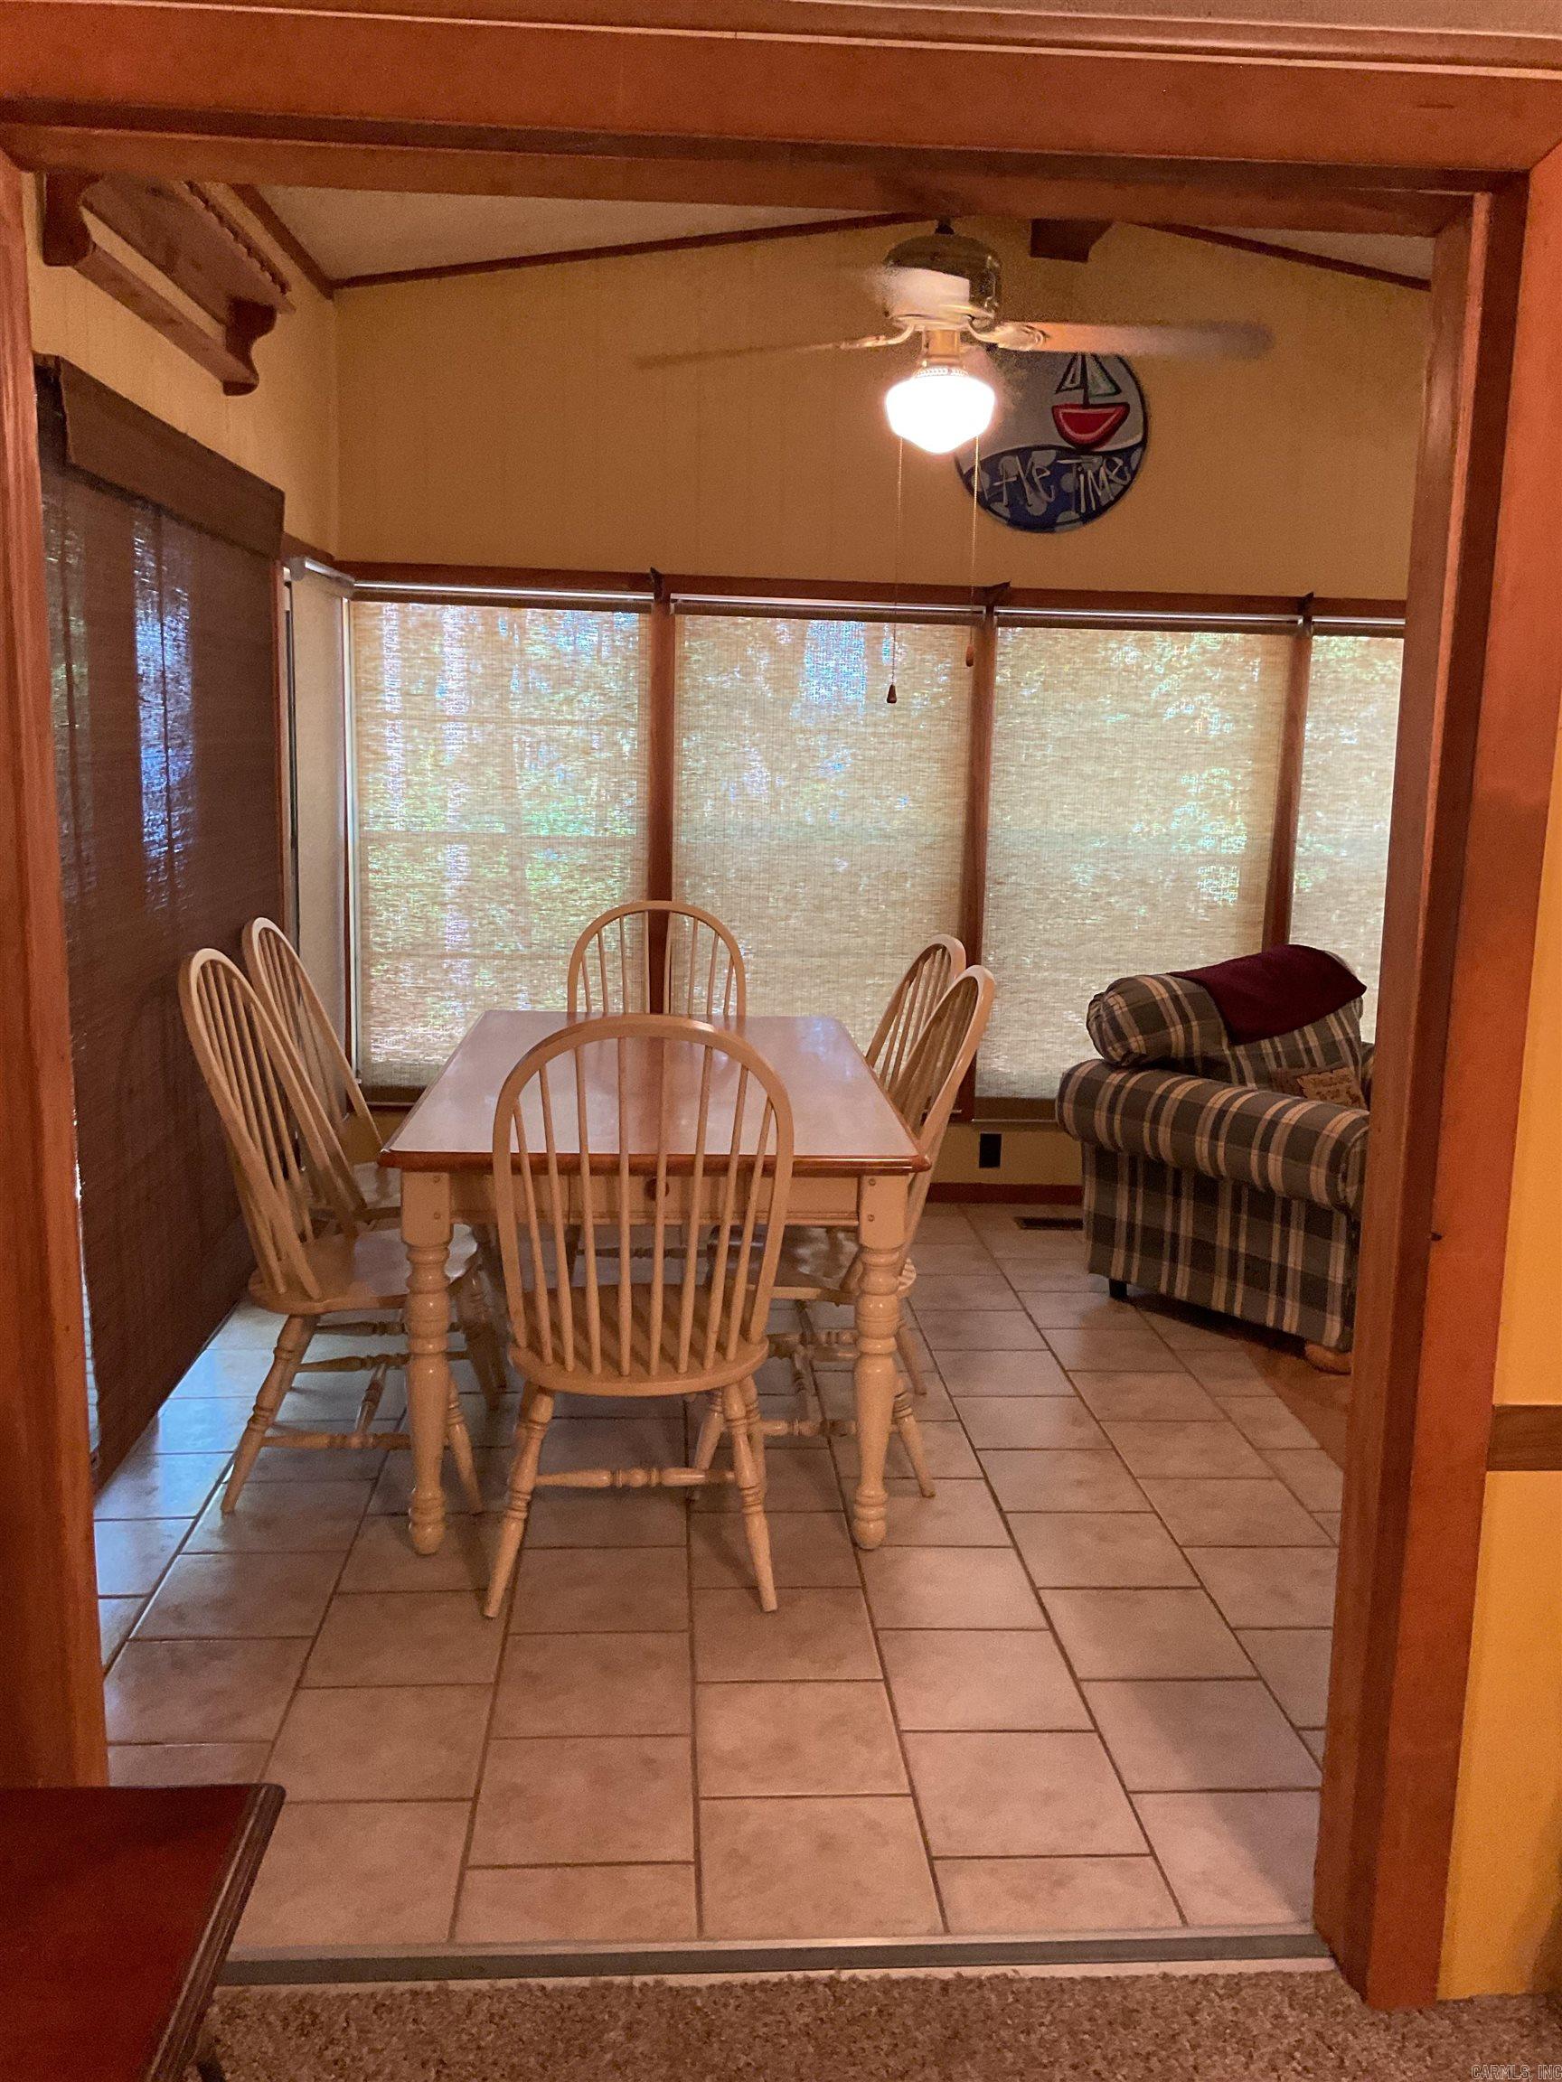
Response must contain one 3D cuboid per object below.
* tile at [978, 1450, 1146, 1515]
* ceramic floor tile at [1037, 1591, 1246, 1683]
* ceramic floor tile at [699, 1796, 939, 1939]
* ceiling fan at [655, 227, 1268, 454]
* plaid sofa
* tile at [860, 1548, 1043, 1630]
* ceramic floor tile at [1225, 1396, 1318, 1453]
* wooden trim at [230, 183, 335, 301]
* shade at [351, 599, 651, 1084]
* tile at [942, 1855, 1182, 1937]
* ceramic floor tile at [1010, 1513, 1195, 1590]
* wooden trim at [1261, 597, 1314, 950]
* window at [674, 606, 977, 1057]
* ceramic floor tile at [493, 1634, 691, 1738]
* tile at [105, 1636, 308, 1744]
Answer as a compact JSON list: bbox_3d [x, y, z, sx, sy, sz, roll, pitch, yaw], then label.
[{"bbox_3d":[0.570,0.894,3.540,0.298,0.010,0.298,1,10,-4],"label":"tile"},{"bbox_3d":[0.610,0.996,2.935,0.298,0.010,0.298,1,10,-4],"label":"ceramic floor tile"},{"bbox_3d":[0.046,1.117,2.362,0.304,0.010,0.293,1,10,-4],"label":"ceramic floor tile"},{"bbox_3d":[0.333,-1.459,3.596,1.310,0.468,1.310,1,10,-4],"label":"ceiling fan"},{"bbox_3d":[1.489,0.258,4.752,1.236,0.942,0.942,-6,12,-39],"label":"plaid sofa"},{"bbox_3d":[0.296,0.966,3.070,0.298,0.010,0.298,1,10,-4],"label":"tile"},{"bbox_3d":[1.103,0.868,3.948,0.155,0.010,0.304,1,10,-4],"label":"ceramic floor tile"},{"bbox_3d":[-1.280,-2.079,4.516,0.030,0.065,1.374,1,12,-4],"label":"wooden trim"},{"bbox_3d":[-0.876,-0.620,5.472,0.933,1.546,0.030,1,10,-4],"label":"shade"},{"bbox_3d":[0.354,1.105,2.246,0.296,0.010,0.143,1,10,-4],"label":"tile"},{"bbox_3d":[0.606,0.971,3.322,0.304,0.010,0.306,1,10,-4],"label":"ceramic floor tile"},{"bbox_3d":[1.636,-0.560,5.633,0.072,1.653,0.045,1,10,-4],"label":"wooden trim"},{"bbox_3d":[0.135,-0.600,5.545,0.960,1.520,0.060,1,10,-4],"label":"window"},{"bbox_3d":[-0.296,1.034,2.802,0.304,0.010,0.304,1,10,-4],"label":"ceramic floor tile"},{"bbox_3d":[-0.918,1.028,2.755,0.304,0.010,0.304,1,10,-4],"label":"tile"}]

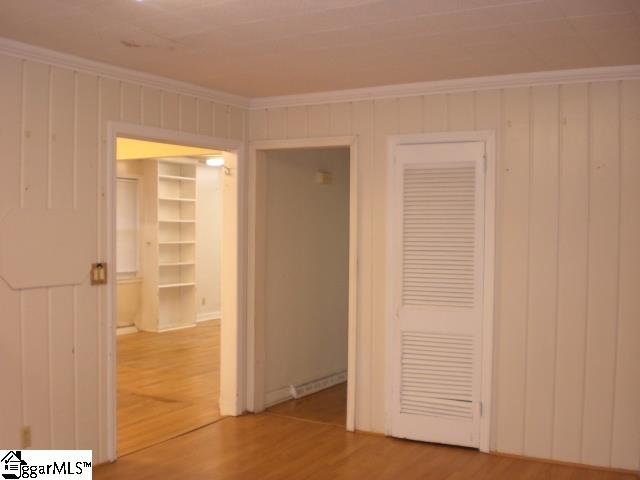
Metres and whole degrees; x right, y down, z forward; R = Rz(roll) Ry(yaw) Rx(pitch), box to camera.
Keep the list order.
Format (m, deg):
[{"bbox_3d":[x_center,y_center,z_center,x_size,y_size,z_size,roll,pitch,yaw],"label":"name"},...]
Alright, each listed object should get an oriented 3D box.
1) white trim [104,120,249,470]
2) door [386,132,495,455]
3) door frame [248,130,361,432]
[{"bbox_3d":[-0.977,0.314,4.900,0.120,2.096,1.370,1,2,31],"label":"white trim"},{"bbox_3d":[0.798,0.334,4.722,0.756,2.090,0.110,1,2,31],"label":"door"},{"bbox_3d":[-0.132,0.305,5.287,0.963,2.107,0.120,1,2,31],"label":"door frame"}]

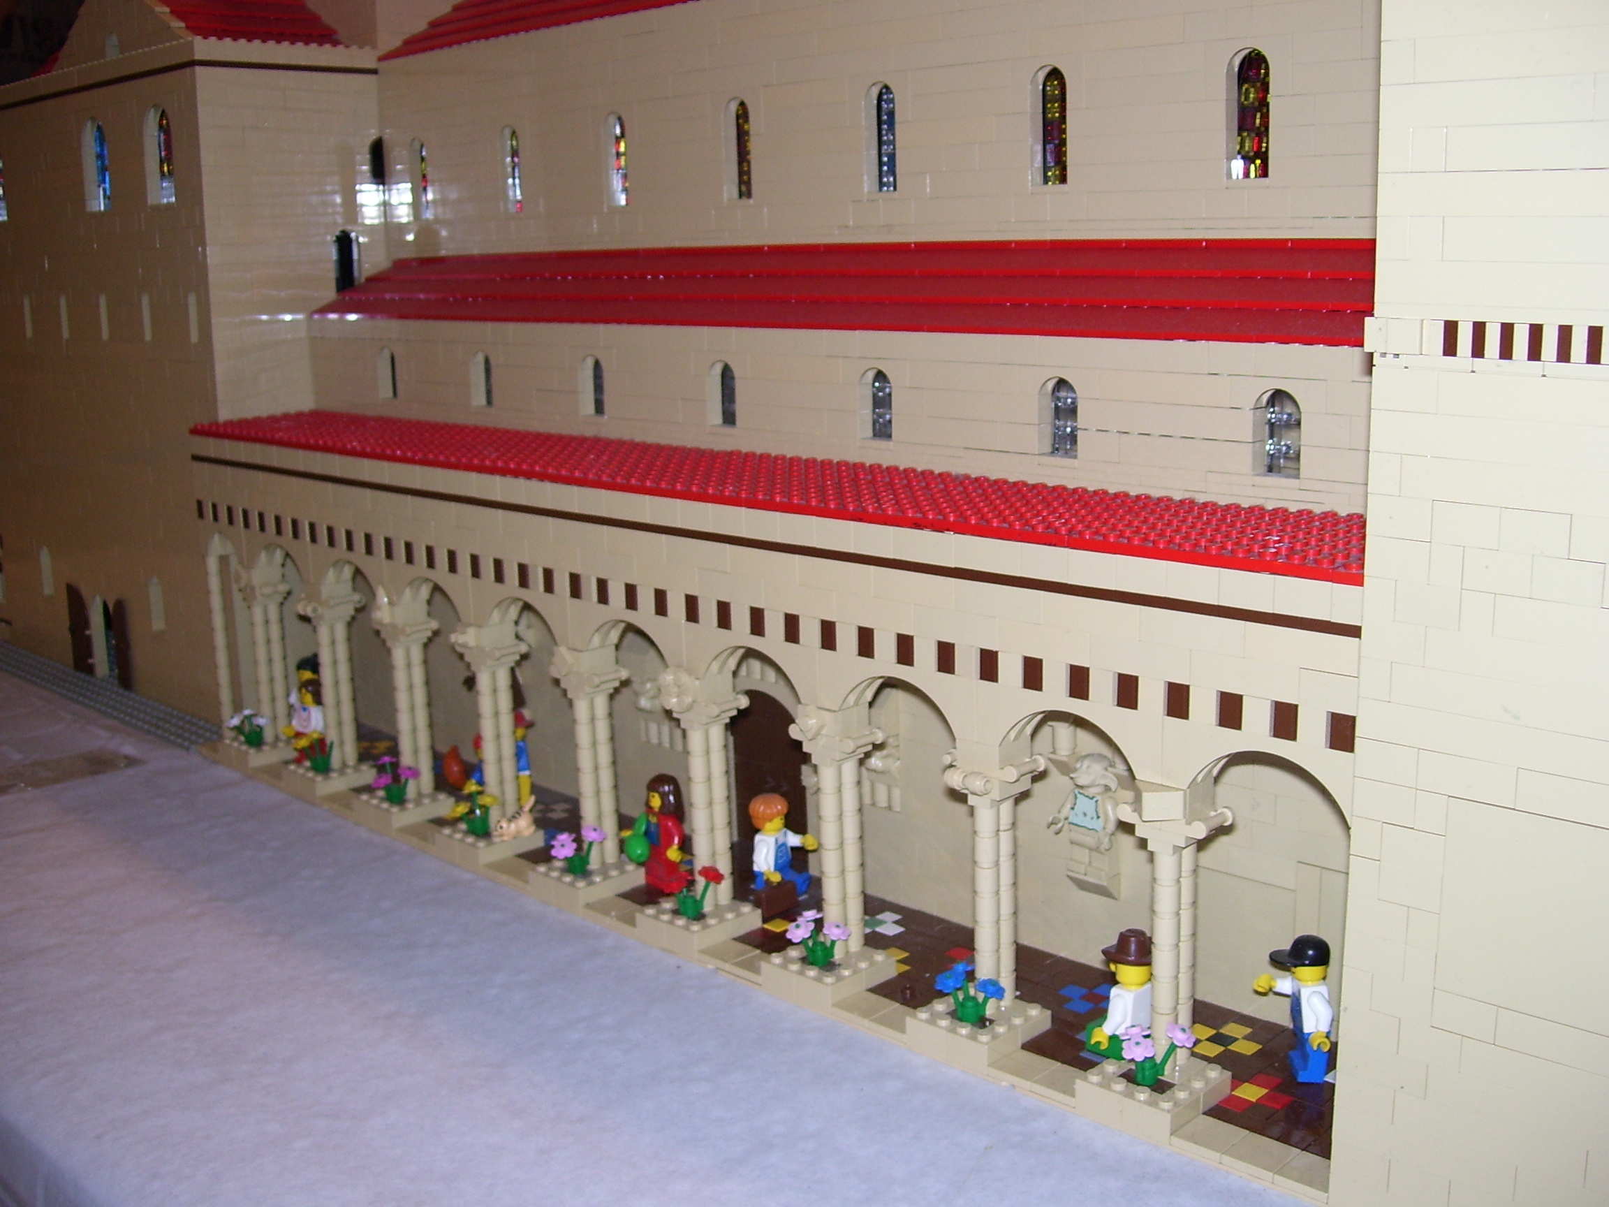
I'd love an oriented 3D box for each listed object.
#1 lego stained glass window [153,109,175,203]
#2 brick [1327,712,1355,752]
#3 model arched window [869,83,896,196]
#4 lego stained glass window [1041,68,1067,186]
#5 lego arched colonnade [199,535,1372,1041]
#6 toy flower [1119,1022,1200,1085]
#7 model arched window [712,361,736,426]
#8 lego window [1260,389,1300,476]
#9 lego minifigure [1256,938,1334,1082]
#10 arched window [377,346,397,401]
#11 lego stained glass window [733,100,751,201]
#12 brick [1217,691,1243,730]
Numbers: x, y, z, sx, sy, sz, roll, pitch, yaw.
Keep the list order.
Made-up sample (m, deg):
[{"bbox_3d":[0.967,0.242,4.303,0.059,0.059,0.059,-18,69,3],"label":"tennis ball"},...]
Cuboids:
[{"bbox_3d":[-0.319,-0.224,0.838,0.029,0.050,0.007,10,19,43],"label":"lego stained glass window"},{"bbox_3d":[0.135,0.031,0.416,0.008,0.010,0.008,10,17,43],"label":"brick"},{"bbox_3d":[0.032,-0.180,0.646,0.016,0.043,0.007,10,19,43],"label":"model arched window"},{"bbox_3d":[0.089,-0.169,0.592,0.016,0.043,0.007,10,19,43],"label":"lego stained glass window"},{"bbox_3d":[-0.077,0.052,0.633,0.610,0.104,0.026,10,17,43],"label":"lego arched colonnade"},{"bbox_3d":[0.098,0.126,0.470,0.018,0.017,0.018,10,17,43],"label":"toy flower"},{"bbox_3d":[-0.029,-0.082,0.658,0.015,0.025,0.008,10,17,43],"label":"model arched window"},{"bbox_3d":[0.141,-0.051,0.493,0.016,0.026,0.007,10,19,43],"label":"lego window"},{"bbox_3d":[0.140,0.115,0.481,0.022,0.043,0.024,0,14,9],"label":"lego minifigure"},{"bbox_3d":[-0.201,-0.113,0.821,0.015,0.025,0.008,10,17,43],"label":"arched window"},{"bbox_3d":[-0.025,-0.190,0.700,0.016,0.043,0.007,10,19,43],"label":"lego stained glass window"},{"bbox_3d":[0.113,0.027,0.437,0.008,0.010,0.008,10,17,43],"label":"brick"}]

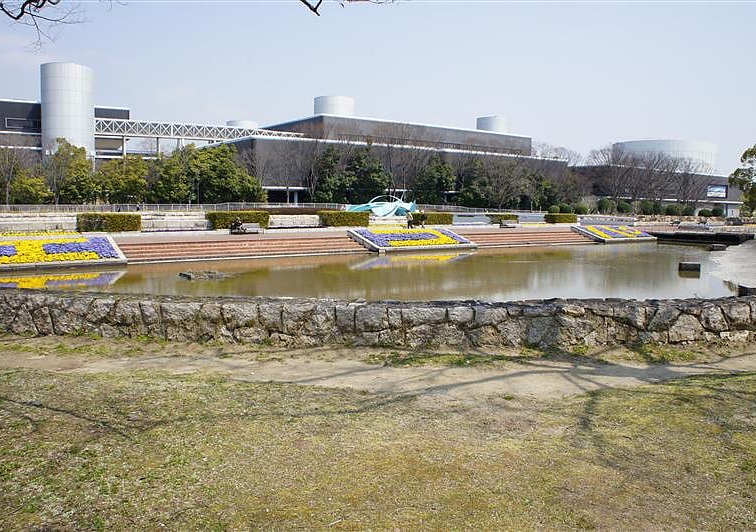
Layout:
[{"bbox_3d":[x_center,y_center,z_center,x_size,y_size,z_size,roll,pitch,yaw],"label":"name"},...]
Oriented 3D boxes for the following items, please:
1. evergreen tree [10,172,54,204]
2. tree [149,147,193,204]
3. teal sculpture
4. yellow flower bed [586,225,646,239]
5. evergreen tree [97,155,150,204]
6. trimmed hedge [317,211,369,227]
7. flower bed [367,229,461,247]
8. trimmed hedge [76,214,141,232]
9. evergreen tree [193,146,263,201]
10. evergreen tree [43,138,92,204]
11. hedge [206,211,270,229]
[{"bbox_3d":[-47.581,-10.122,82.561,5.696,4.958,5.240,-3,6,-30],"label":"evergreen tree"},{"bbox_3d":[-30.604,-12.672,88.849,6.408,8.892,5.896,-2,6,-19],"label":"tree"},{"bbox_3d":[0.409,-7.006,70.000,7.200,2.569,4.000,-4,7,-35],"label":"teal sculpture"},{"bbox_3d":[21.590,-3.174,55.026,7.200,0.900,3.300,-4,7,-35],"label":"yellow flower bed"},{"bbox_3d":[-36.720,-11.903,86.497,7.324,7.791,6.738,-2,6,-23],"label":"evergreen tree"},{"bbox_3d":[-2.695,-3.722,48.123,3.600,1.284,1.600,-4,7,-35],"label":"trimmed hedge"},{"bbox_3d":[2.264,-1.953,41.241,7.200,0.900,3.300,-4,7,-35],"label":"flower bed"},{"bbox_3d":[-17.056,-2.725,37.889,3.550,1.104,1.600,-4,7,-35],"label":"trimmed hedge"},{"bbox_3d":[-22.927,-13.419,91.938,10.379,9.815,9.549,-1,6,-14],"label":"evergreen tree"},{"bbox_3d":[-43.507,-12.681,84.002,6.586,9.808,6.059,-2,6,-27],"label":"evergreen tree"},{"bbox_3d":[-9.890,-3.251,42.992,3.900,1.252,1.600,-4,7,-35],"label":"hedge"}]

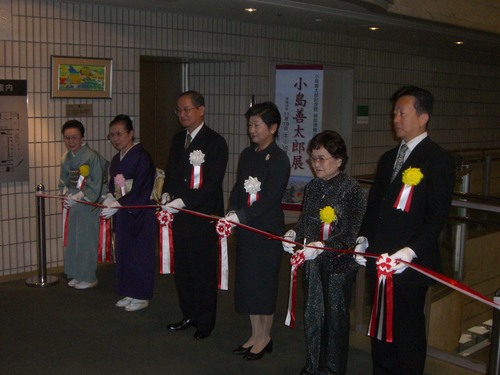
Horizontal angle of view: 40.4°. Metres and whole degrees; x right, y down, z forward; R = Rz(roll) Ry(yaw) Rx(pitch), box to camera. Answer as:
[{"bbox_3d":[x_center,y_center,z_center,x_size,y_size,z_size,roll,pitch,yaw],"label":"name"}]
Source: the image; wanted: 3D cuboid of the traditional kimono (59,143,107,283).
[{"bbox_3d":[-1.480,0.220,5.970,0.460,1.240,0.420,7,9,42],"label":"traditional kimono"}]

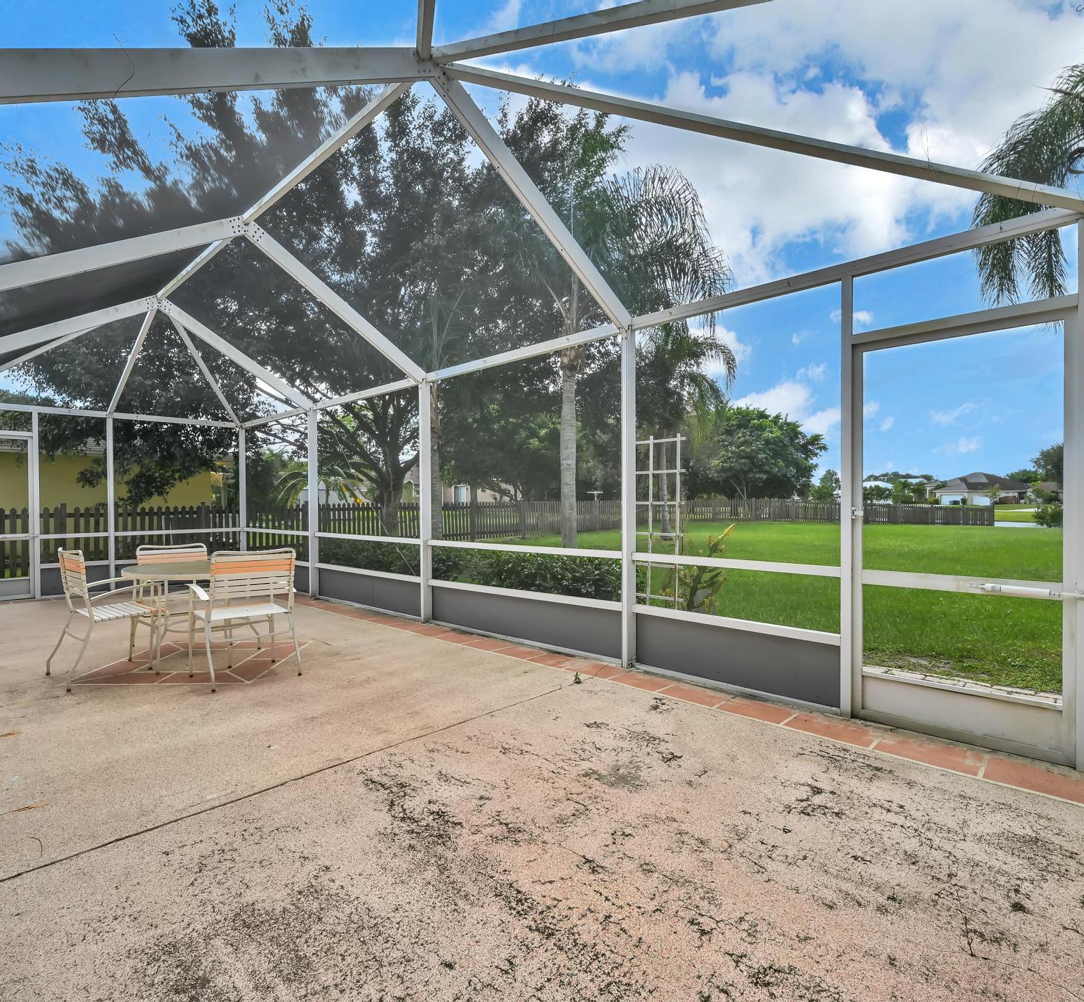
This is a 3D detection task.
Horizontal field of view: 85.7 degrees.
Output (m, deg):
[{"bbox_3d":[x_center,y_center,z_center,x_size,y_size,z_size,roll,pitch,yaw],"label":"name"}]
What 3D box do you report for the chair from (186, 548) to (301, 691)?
[{"bbox_3d":[-2.050,0.770,4.054,0.590,0.880,0.580,0,0,-44],"label":"chair"}]

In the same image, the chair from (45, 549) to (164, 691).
[{"bbox_3d":[-3.085,0.776,4.105,0.600,0.880,0.570,0,0,42],"label":"chair"}]

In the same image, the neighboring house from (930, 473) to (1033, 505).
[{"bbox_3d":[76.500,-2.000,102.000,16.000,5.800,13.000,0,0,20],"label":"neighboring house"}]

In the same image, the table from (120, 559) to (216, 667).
[{"bbox_3d":[-2.574,0.855,4.496,1.090,0.715,1.090,0,0,43],"label":"table"}]

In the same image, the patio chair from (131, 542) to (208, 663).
[{"bbox_3d":[-3.020,0.787,4.920,0.580,0.855,0.590,0,0,43],"label":"patio chair"}]

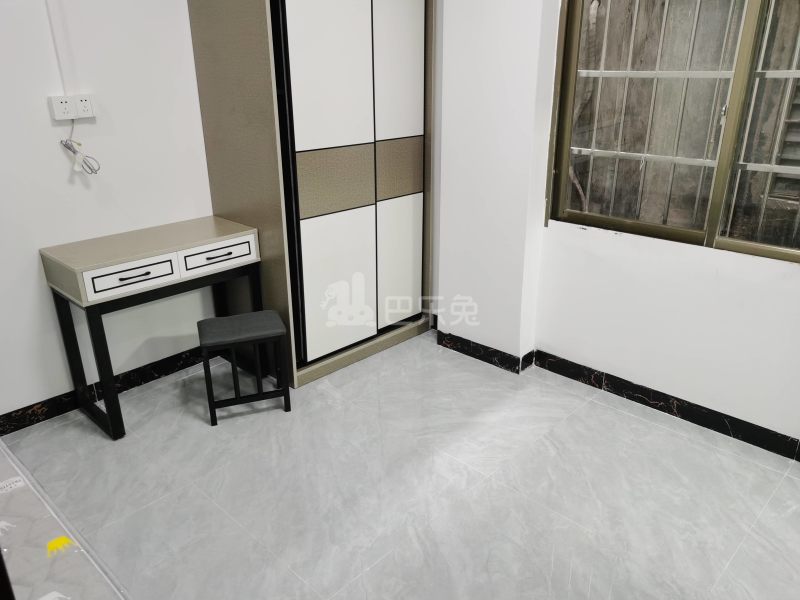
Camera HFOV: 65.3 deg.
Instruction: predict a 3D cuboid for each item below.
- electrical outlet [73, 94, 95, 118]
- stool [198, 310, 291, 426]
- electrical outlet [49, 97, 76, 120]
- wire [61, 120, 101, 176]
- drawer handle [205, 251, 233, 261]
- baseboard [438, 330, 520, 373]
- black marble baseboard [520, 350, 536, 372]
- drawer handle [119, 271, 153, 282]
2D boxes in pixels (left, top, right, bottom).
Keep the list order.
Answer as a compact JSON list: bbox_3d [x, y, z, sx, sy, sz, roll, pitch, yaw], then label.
[{"bbox_3d":[-1.312,-0.801,2.583,0.034,0.088,0.082,19,28,40],"label":"electrical outlet"},{"bbox_3d":[-0.699,0.293,2.801,0.350,0.425,0.227,-8,22,-19],"label":"stool"},{"bbox_3d":[-1.367,-0.779,2.530,0.034,0.088,0.086,19,28,40],"label":"electrical outlet"},{"bbox_3d":[-1.326,-0.634,2.587,0.060,0.215,0.130,19,28,40],"label":"wire"},{"bbox_3d":[-0.800,-0.194,2.768,0.027,0.015,0.137,19,28,40],"label":"drawer handle"},{"bbox_3d":[0.412,0.269,3.306,0.535,0.090,0.015,19,28,40],"label":"baseboard"},{"bbox_3d":[0.644,0.312,3.188,0.020,0.091,0.136,19,28,41],"label":"black marble baseboard"},{"bbox_3d":[-1.063,-0.095,2.514,0.027,0.015,0.137,19,28,40],"label":"drawer handle"}]

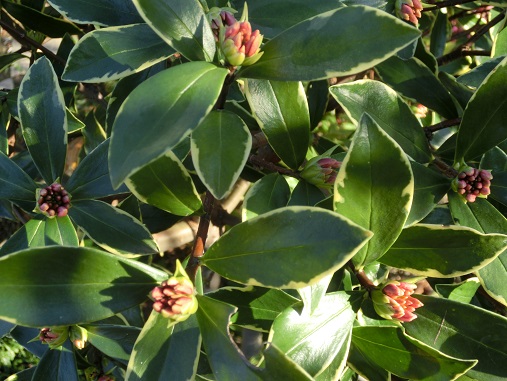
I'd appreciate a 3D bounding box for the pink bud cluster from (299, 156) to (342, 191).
[{"bbox_3d":[0.041,-0.009,0.330,0.026,0.021,0.021,3,2,30],"label":"pink bud cluster"}]

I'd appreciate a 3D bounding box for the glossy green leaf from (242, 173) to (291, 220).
[{"bbox_3d":[0.009,0.011,0.395,0.034,0.012,0.058,19,84,12],"label":"glossy green leaf"}]

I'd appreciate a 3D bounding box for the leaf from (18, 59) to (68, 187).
[{"bbox_3d":[-0.134,-0.044,0.345,0.030,0.009,0.084,-6,82,-1],"label":"leaf"}]

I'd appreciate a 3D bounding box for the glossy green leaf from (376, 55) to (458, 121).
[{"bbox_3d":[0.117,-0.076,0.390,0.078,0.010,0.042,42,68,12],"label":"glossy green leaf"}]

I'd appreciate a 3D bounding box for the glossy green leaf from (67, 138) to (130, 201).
[{"bbox_3d":[-0.099,-0.013,0.375,0.064,0.010,0.035,-30,69,-5],"label":"glossy green leaf"}]

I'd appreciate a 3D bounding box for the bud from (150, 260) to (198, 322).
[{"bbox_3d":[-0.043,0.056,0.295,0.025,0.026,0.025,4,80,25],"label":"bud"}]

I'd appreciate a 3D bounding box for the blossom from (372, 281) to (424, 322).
[{"bbox_3d":[0.092,0.071,0.345,0.030,0.025,0.025,11,7,38],"label":"blossom"}]

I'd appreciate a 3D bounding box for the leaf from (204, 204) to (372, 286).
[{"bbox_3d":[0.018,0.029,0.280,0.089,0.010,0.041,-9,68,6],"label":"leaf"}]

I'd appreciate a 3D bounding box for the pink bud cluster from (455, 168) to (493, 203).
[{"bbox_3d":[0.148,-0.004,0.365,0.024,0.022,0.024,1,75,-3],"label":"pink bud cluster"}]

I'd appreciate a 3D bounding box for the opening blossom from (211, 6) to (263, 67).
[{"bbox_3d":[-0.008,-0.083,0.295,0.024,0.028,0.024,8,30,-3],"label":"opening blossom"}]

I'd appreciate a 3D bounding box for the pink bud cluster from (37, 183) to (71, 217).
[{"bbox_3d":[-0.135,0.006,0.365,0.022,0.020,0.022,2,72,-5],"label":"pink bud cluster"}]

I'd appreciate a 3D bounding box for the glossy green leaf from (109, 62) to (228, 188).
[{"bbox_3d":[-0.047,-0.036,0.300,0.041,0.016,0.092,40,75,14],"label":"glossy green leaf"}]

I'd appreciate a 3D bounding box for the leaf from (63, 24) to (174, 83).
[{"bbox_3d":[-0.082,-0.089,0.355,0.090,0.013,0.036,-14,70,-6],"label":"leaf"}]

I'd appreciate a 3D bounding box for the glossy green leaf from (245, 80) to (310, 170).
[{"bbox_3d":[0.016,-0.044,0.335,0.035,0.010,0.076,-16,69,-13],"label":"glossy green leaf"}]

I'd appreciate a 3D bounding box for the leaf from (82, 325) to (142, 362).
[{"bbox_3d":[-0.094,0.107,0.375,0.060,0.012,0.027,21,67,-6],"label":"leaf"}]

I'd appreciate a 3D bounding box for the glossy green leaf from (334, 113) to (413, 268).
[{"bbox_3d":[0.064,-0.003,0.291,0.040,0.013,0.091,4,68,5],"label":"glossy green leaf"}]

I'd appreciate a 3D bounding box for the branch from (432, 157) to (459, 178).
[{"bbox_3d":[0.122,-0.015,0.345,0.005,0.005,0.021,-42,62,-18],"label":"branch"}]

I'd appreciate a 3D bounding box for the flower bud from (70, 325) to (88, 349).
[{"bbox_3d":[-0.119,0.100,0.370,0.011,0.011,0.016,-3,32,-5],"label":"flower bud"}]

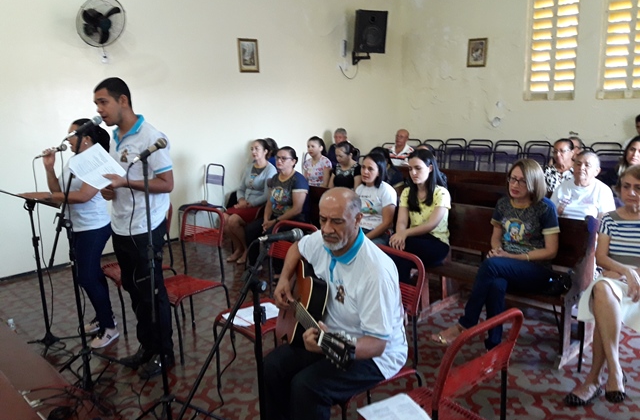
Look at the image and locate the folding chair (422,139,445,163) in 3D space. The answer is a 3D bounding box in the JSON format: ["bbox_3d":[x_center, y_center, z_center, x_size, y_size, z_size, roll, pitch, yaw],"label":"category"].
[{"bbox_3d":[1.705,-0.644,8.216,0.400,0.900,0.480,9,16,41],"label":"folding chair"}]

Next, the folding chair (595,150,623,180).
[{"bbox_3d":[3.239,-0.210,5.933,0.400,0.900,0.480,9,16,41],"label":"folding chair"}]

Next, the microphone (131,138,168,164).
[{"bbox_3d":[-0.810,-0.273,2.460,0.194,0.051,0.051,-40,0,-28],"label":"microphone"}]

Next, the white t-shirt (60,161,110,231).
[{"bbox_3d":[-1.602,-0.098,3.538,0.300,0.580,0.440,-13,17,-42],"label":"white t-shirt"}]

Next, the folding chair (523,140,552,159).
[{"bbox_3d":[3.112,-0.508,7.642,0.410,0.880,0.490,9,17,41],"label":"folding chair"}]

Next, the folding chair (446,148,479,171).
[{"bbox_3d":[1.677,-0.271,6.463,0.400,0.900,0.480,9,16,41],"label":"folding chair"}]

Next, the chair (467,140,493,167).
[{"bbox_3d":[2.266,-0.543,7.651,0.400,0.900,0.480,9,16,41],"label":"chair"}]

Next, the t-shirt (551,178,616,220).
[{"bbox_3d":[1.917,0.067,3.817,0.500,0.620,0.290,9,17,41],"label":"t-shirt"}]

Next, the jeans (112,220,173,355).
[{"bbox_3d":[-1.080,0.446,3.169,0.380,0.920,0.290,9,16,41],"label":"jeans"}]

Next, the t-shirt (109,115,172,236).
[{"bbox_3d":[-1.095,-0.190,3.122,0.500,0.730,0.320,9,17,41],"label":"t-shirt"}]

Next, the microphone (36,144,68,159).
[{"bbox_3d":[-1.774,-0.385,3.420,0.200,0.050,0.050,-23,0,-14],"label":"microphone"}]

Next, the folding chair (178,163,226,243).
[{"bbox_3d":[-1.391,-0.026,6.046,0.390,0.870,0.490,9,17,41],"label":"folding chair"}]

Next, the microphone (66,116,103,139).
[{"bbox_3d":[-1.198,-0.417,2.635,0.052,0.052,0.204,10,42,43],"label":"microphone"}]

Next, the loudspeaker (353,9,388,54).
[{"bbox_3d":[0.750,-2.802,8.139,0.470,0.620,0.320,-7,22,-23],"label":"loudspeaker"}]

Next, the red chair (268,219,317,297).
[{"bbox_3d":[-0.283,0.594,3.042,0.420,0.890,0.520,7,15,33],"label":"red chair"}]

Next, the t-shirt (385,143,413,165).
[{"bbox_3d":[1.174,-0.656,7.564,0.480,0.600,0.280,9,17,41],"label":"t-shirt"}]

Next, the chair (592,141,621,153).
[{"bbox_3d":[3.553,-0.356,6.575,0.400,0.900,0.480,9,16,41],"label":"chair"}]

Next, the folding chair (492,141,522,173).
[{"bbox_3d":[2.576,-0.495,7.376,0.400,0.900,0.480,9,16,41],"label":"folding chair"}]

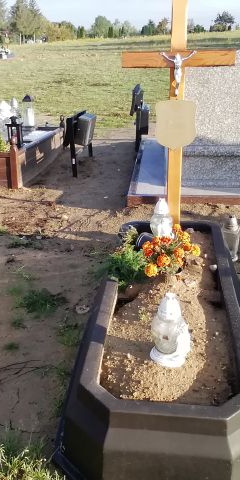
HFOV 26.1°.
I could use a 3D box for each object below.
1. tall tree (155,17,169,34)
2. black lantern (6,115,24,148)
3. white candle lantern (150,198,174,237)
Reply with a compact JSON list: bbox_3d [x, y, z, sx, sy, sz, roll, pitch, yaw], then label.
[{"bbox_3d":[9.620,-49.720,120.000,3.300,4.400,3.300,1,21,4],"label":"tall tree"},{"bbox_3d":[-1.106,-1.139,5.392,0.165,0.299,0.165,1,21,4],"label":"black lantern"},{"bbox_3d":[0.283,-0.126,3.267,0.150,0.283,0.150,1,21,4],"label":"white candle lantern"}]

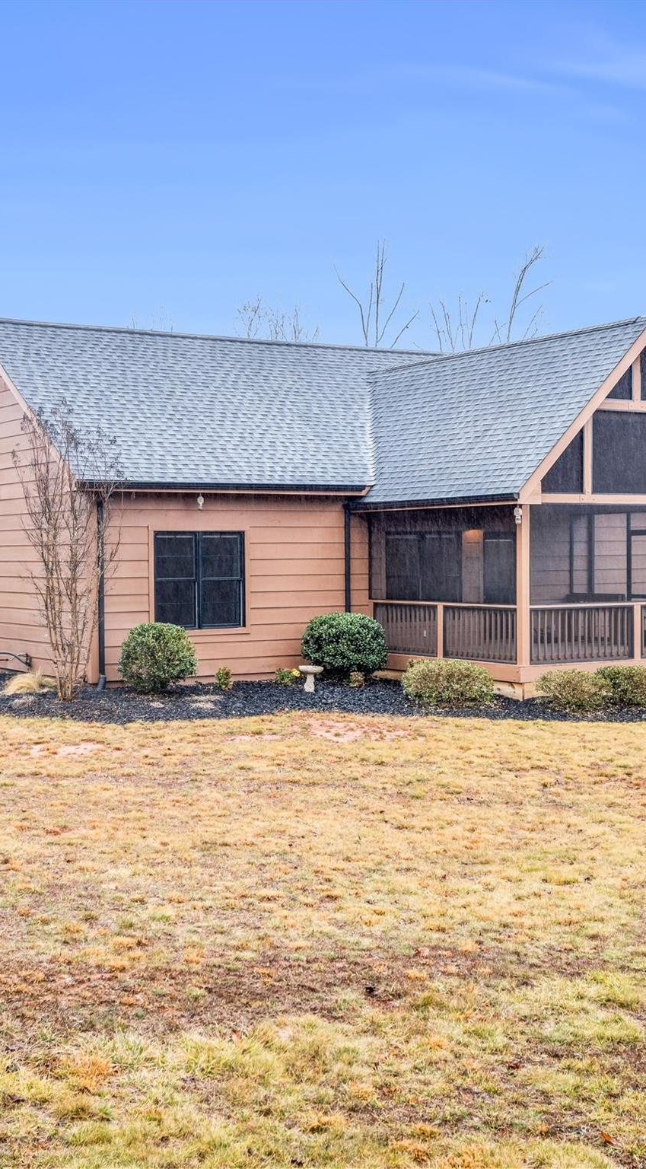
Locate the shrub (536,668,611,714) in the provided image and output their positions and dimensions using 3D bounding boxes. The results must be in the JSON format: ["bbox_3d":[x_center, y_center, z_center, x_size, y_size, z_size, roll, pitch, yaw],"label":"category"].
[{"bbox_3d":[3.625,1.493,23.507,1.120,0.660,1.080,0,1,0],"label":"shrub"}]

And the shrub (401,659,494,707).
[{"bbox_3d":[1.835,1.421,23.886,1.330,0.720,1.200,-1,1,-31],"label":"shrub"}]

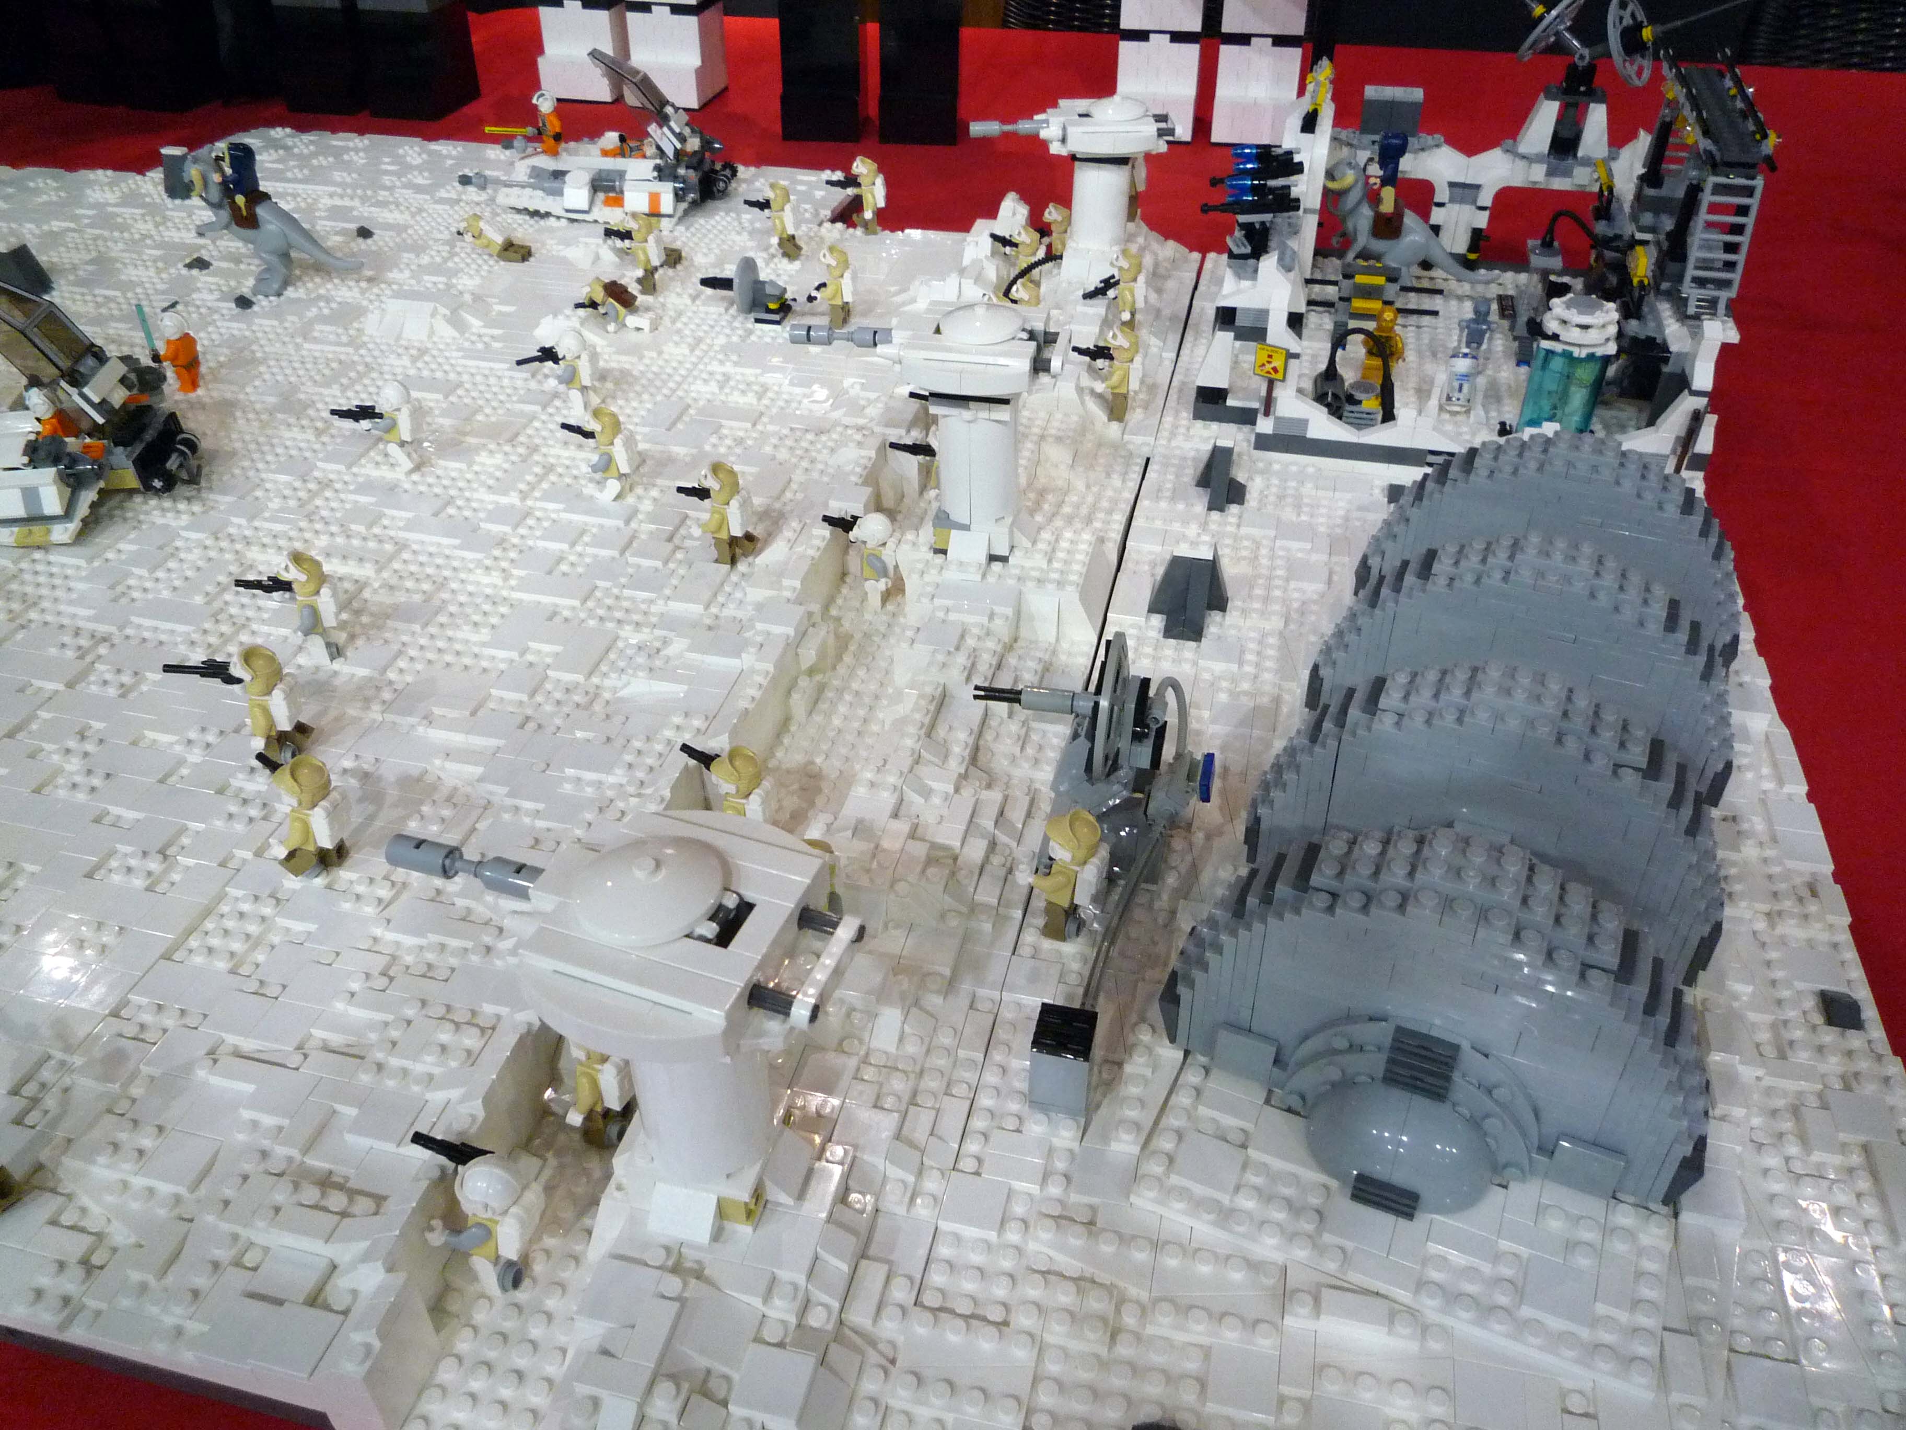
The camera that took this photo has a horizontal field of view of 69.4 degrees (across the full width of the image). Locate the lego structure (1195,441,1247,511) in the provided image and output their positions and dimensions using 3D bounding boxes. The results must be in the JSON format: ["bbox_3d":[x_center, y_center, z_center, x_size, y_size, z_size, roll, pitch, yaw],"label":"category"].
[{"bbox_3d":[0.130,-0.118,0.663,0.025,0.030,0.031,8,37,11],"label":"lego structure"}]

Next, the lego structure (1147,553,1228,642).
[{"bbox_3d":[0.099,-0.054,0.574,0.032,0.032,0.035,8,37,11],"label":"lego structure"}]

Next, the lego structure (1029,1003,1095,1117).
[{"bbox_3d":[0.031,0.096,0.384,0.016,0.022,0.017,8,37,11],"label":"lego structure"}]

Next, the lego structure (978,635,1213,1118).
[{"bbox_3d":[0.036,0.032,0.422,0.080,0.079,0.160,8,37,11],"label":"lego structure"}]

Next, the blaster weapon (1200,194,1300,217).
[{"bbox_3d":[0.177,-0.302,0.817,0.059,0.012,0.008,3,36,5],"label":"blaster weapon"}]

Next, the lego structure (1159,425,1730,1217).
[{"bbox_3d":[0.180,0.007,0.447,0.142,0.085,0.314,16,39,21],"label":"lego structure"}]

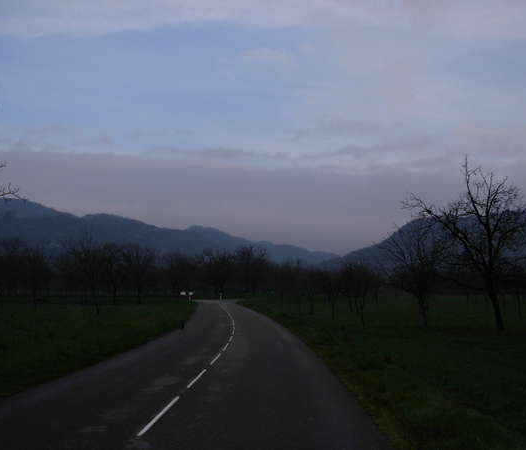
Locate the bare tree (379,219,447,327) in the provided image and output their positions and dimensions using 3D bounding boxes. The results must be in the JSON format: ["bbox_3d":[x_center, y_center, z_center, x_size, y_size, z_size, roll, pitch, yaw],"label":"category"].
[{"bbox_3d":[7.350,2.380,32.440,3.350,5.230,3.180,0,-6,0],"label":"bare tree"}]

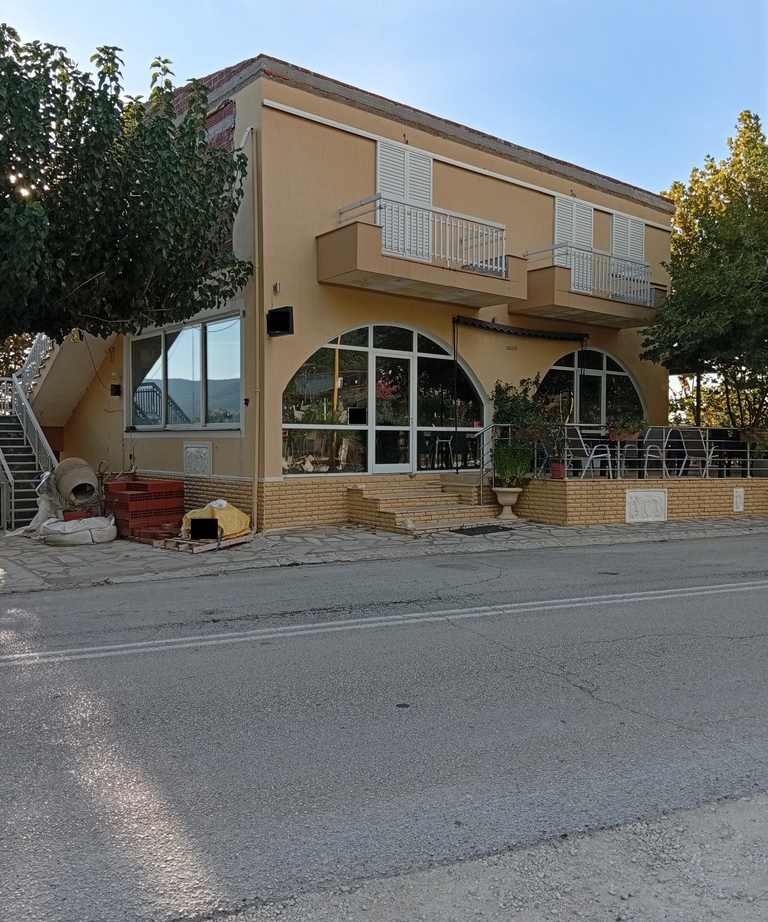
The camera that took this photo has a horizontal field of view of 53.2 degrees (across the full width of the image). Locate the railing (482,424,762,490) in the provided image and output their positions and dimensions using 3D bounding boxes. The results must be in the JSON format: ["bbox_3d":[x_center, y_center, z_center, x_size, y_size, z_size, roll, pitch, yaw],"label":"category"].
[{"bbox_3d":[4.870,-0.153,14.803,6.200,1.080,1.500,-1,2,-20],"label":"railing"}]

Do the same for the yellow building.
[{"bbox_3d":[-0.649,-3.389,21.200,13.800,8.600,12.600,-2,2,-39],"label":"yellow building"}]

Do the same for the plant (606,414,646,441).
[{"bbox_3d":[4.372,-0.604,13.832,0.620,0.500,0.340,-1,2,-20],"label":"plant"}]

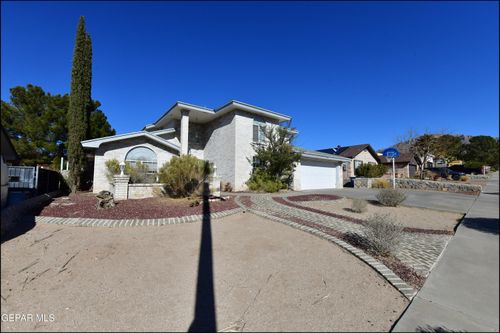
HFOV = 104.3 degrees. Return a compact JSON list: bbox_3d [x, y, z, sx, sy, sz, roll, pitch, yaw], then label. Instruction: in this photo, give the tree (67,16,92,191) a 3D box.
[{"bbox_3d":[-9.207,-3.391,10.380,1.000,9.750,1.000,3,-4,-38],"label":"tree"}]

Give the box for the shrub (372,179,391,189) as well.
[{"bbox_3d":[11.213,1.450,16.577,1.200,0.850,1.150,3,-4,-38],"label":"shrub"}]

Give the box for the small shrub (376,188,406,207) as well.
[{"bbox_3d":[6.136,1.321,8.448,1.050,0.760,1.000,3,-4,-38],"label":"small shrub"}]

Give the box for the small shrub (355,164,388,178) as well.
[{"bbox_3d":[14.398,0.557,23.036,3.000,1.750,2.600,3,-4,-38],"label":"small shrub"}]

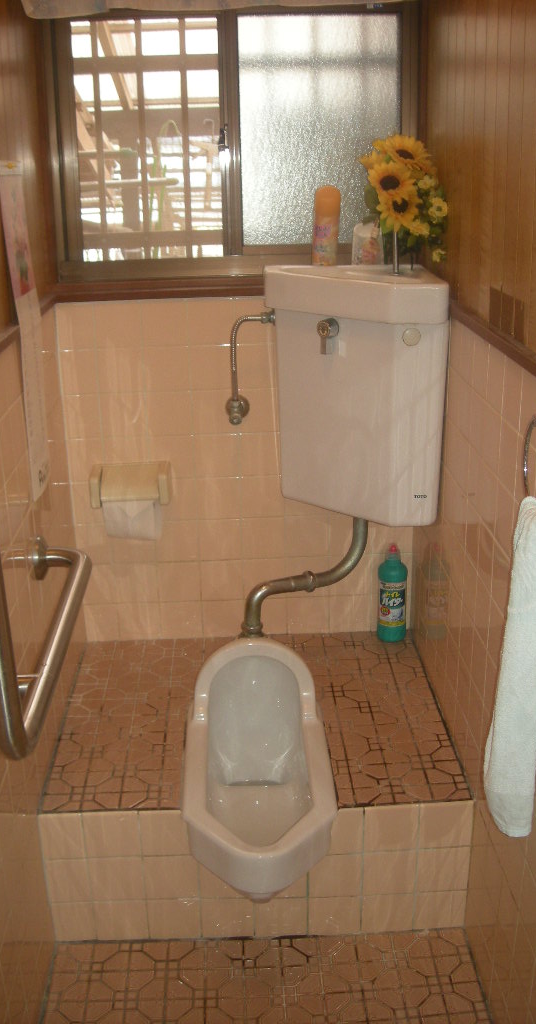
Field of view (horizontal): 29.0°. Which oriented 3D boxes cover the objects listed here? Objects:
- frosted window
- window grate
[{"bbox_3d":[0.108,-0.777,2.122,0.335,0.460,0.035,-2,21,-1],"label":"frosted window"},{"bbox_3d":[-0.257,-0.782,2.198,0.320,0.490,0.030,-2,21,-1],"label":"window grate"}]

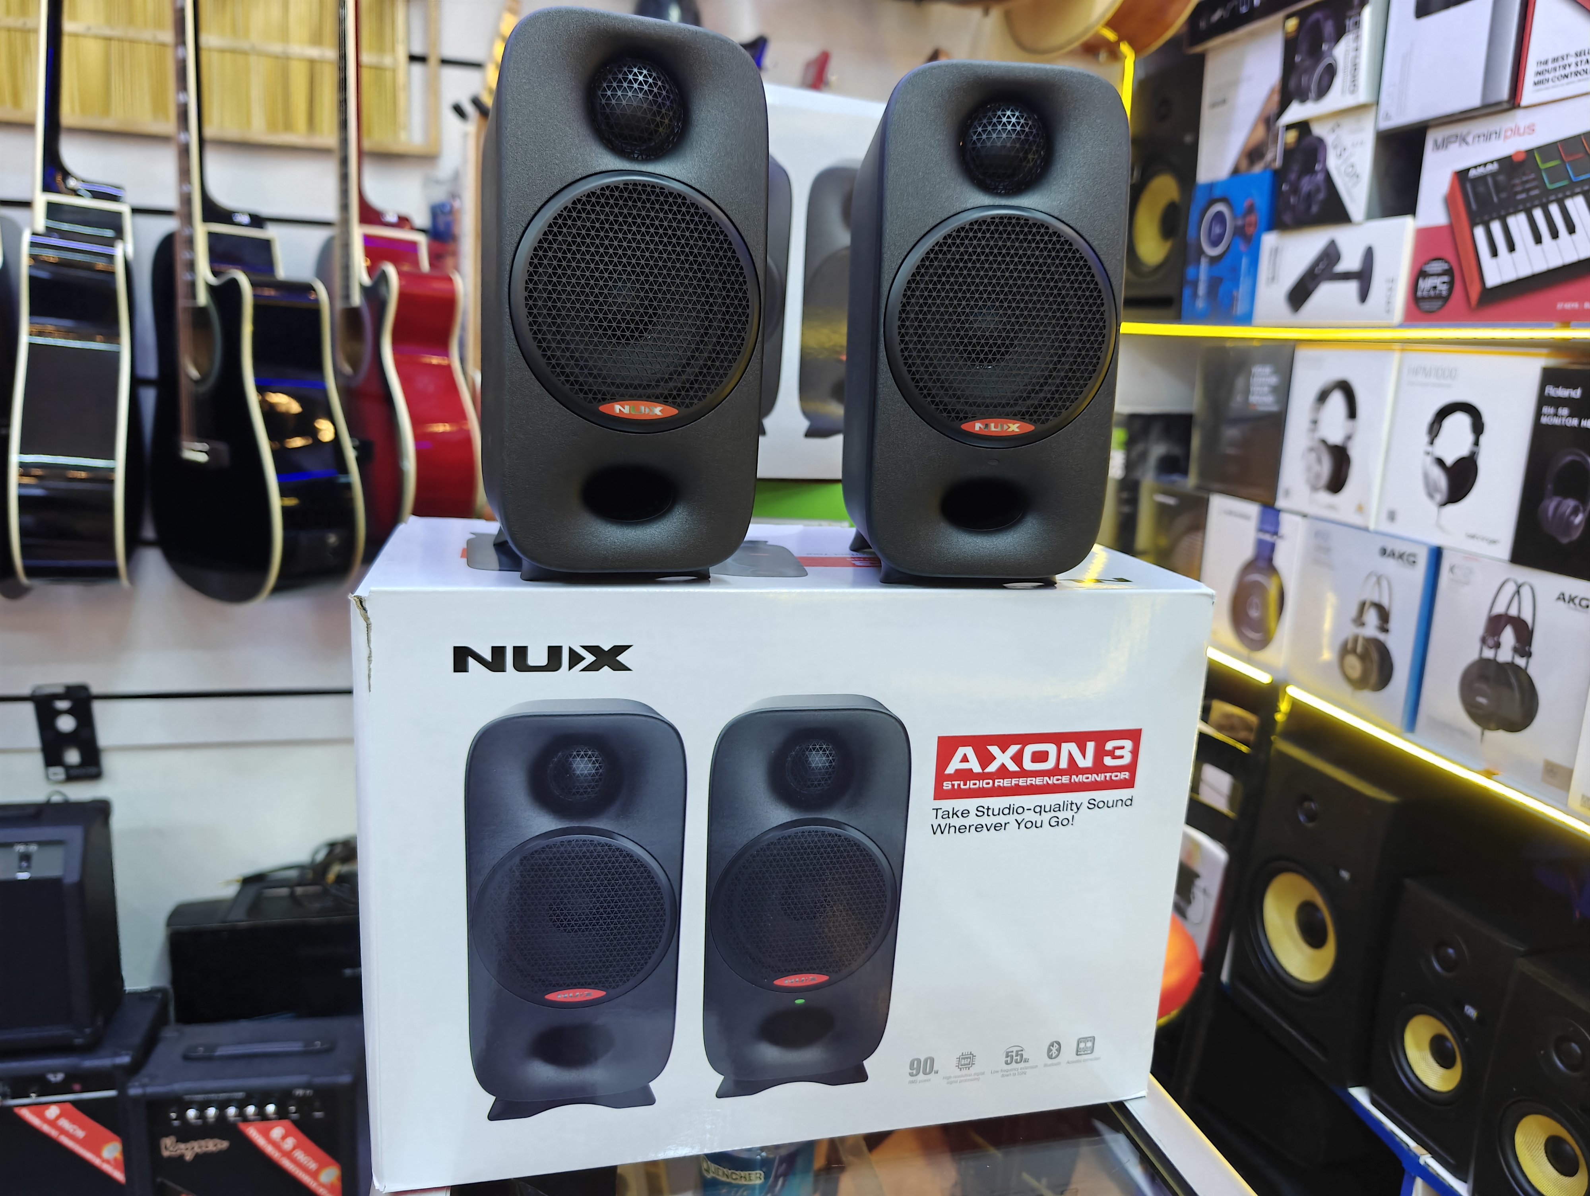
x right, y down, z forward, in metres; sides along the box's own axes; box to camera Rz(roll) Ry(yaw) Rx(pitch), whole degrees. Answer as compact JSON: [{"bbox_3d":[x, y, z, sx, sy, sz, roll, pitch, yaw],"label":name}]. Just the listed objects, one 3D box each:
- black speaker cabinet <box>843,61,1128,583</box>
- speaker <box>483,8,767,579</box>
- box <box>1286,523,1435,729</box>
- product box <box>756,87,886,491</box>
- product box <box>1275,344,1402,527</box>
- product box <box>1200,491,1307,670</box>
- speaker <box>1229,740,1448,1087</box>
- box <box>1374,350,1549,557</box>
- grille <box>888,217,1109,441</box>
[{"bbox_3d":[0.077,-0.128,0.541,0.106,0.220,0.130,1,13,-10],"label":"black speaker cabinet"},{"bbox_3d":[-0.085,-0.131,0.509,0.107,0.221,0.135,-2,14,-18],"label":"speaker"},{"bbox_3d":[0.766,0.024,1.432,0.105,0.225,0.222,-1,13,-15],"label":"box"},{"bbox_3d":[0.018,-0.241,0.886,0.366,0.270,0.170,-2,14,-21],"label":"product box"},{"bbox_3d":[0.753,-0.215,1.462,0.100,0.224,0.185,-1,13,-15],"label":"product box"},{"bbox_3d":[0.713,-0.025,1.636,0.105,0.226,0.213,-1,13,-15],"label":"product box"},{"bbox_3d":[0.831,0.403,1.511,0.310,0.390,0.255,-1,13,-15],"label":"speaker"},{"bbox_3d":[0.802,-0.169,1.278,0.100,0.222,0.203,-1,13,-15],"label":"box"},{"bbox_3d":[0.089,-0.117,0.477,0.100,0.100,0.014,1,13,-10],"label":"grille"}]

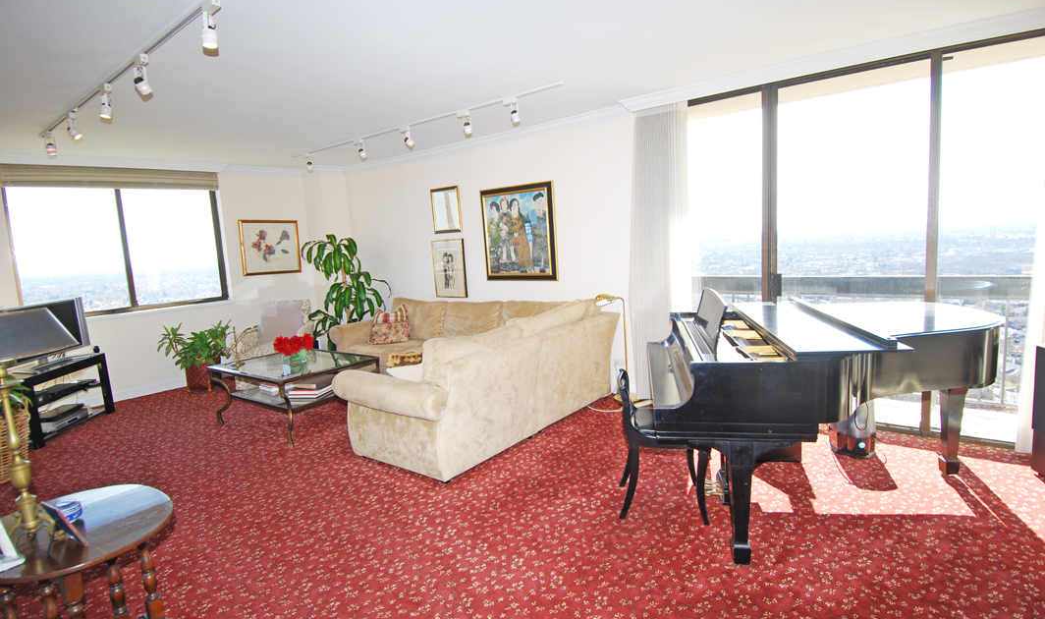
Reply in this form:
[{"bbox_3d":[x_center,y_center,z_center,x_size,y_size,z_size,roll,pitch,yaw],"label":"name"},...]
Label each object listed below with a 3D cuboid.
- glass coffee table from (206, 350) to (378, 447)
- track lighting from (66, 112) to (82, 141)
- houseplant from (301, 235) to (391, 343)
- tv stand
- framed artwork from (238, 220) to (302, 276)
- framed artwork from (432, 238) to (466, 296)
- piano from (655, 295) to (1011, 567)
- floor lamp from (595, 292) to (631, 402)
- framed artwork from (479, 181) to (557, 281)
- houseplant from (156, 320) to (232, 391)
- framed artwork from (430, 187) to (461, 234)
[{"bbox_3d":[-2.017,0.712,4.626,1.350,0.520,0.830,2,9,38],"label":"glass coffee table"},{"bbox_3d":[-3.309,-1.354,3.856,0.115,0.210,0.080,-6,8,-20],"label":"track lighting"},{"bbox_3d":[-2.269,-0.101,6.613,0.920,1.650,0.950,2,9,38],"label":"houseplant"},{"bbox_3d":[-4.238,0.800,4.661,0.450,0.590,0.957,-4,7,-5],"label":"tv stand"},{"bbox_3d":[-3.276,-0.811,6.815,0.035,0.700,0.759,2,9,38],"label":"framed artwork"},{"bbox_3d":[-0.829,-0.472,6.037,0.518,0.661,0.035,2,9,38],"label":"framed artwork"},{"bbox_3d":[1.547,0.444,2.754,1.715,1.120,1.490,-2,8,13],"label":"piano"},{"bbox_3d":[0.813,0.337,4.662,0.445,0.930,0.230,1,8,28],"label":"floor lamp"},{"bbox_3d":[-0.041,-0.775,5.356,0.919,0.954,0.050,2,9,38],"label":"framed artwork"},{"bbox_3d":[-3.669,0.522,5.857,0.580,0.770,0.720,2,9,38],"label":"houseplant"},{"bbox_3d":[-0.845,-1.123,5.933,0.448,0.510,0.040,2,9,38],"label":"framed artwork"}]

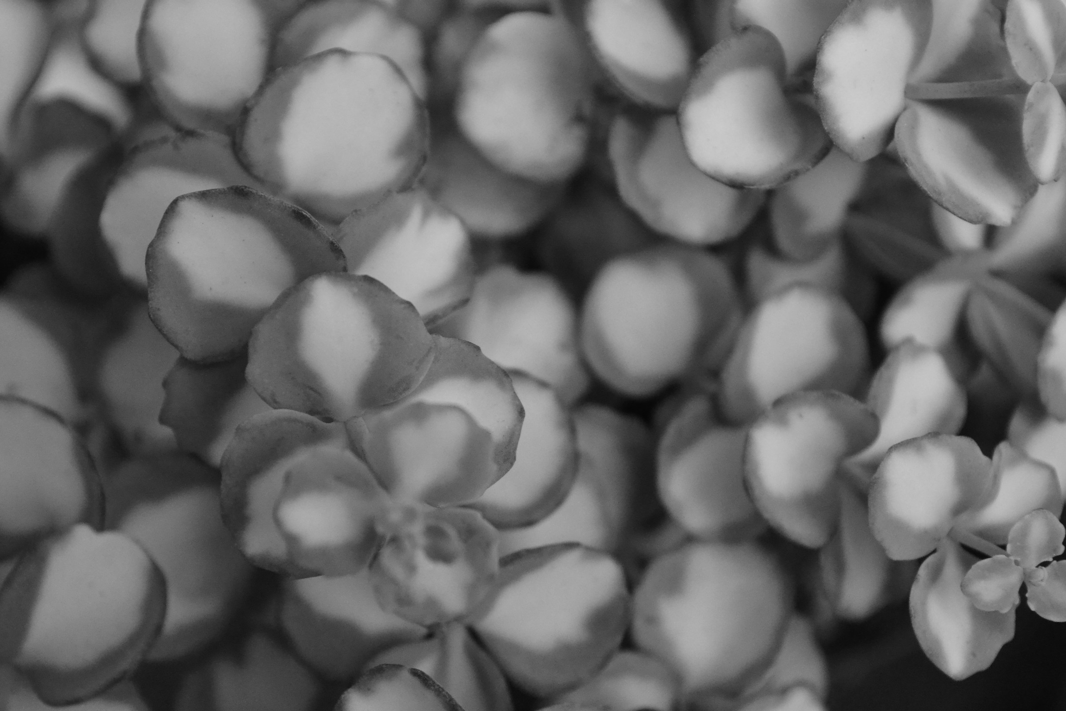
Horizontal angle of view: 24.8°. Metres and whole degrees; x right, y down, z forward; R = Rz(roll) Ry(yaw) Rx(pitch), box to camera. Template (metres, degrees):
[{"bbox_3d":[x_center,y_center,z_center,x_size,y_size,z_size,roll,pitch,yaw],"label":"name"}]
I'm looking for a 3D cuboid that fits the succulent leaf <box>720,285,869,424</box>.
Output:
[{"bbox_3d":[0.035,0.000,0.330,0.020,0.006,0.020,0,79,6],"label":"succulent leaf"}]

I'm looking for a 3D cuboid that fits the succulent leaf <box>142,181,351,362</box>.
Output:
[{"bbox_3d":[-0.034,-0.010,0.290,0.024,0.005,0.022,27,90,11],"label":"succulent leaf"}]

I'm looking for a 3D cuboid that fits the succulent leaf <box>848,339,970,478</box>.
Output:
[{"bbox_3d":[0.047,0.007,0.308,0.013,0.004,0.020,34,73,-10],"label":"succulent leaf"}]

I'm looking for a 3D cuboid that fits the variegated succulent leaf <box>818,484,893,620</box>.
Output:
[{"bbox_3d":[0.042,0.025,0.314,0.011,0.018,0.005,-16,19,-22],"label":"variegated succulent leaf"}]

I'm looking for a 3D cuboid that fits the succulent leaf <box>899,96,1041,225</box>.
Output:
[{"bbox_3d":[0.054,-0.024,0.302,0.020,0.015,0.006,49,17,-7],"label":"succulent leaf"}]

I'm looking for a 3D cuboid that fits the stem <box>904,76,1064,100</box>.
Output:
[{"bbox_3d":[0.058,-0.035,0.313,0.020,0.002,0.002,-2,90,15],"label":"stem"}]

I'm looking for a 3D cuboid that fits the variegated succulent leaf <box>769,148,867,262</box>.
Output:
[{"bbox_3d":[0.037,-0.020,0.320,0.014,0.017,0.004,28,20,10],"label":"variegated succulent leaf"}]

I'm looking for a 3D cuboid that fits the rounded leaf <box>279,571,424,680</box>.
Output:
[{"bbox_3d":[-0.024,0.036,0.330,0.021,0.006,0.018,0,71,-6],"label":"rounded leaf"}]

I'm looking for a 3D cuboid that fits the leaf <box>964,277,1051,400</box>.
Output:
[{"bbox_3d":[0.057,-0.002,0.292,0.011,0.005,0.017,-28,88,-21],"label":"leaf"}]

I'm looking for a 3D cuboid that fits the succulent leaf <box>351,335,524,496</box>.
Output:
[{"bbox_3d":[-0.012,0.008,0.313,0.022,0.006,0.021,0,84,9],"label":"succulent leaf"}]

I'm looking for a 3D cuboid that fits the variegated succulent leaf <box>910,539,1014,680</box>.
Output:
[{"bbox_3d":[0.052,0.031,0.292,0.013,0.018,0.004,-3,11,0],"label":"variegated succulent leaf"}]

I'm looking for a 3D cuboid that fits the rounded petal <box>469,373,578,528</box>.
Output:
[{"bbox_3d":[-0.004,0.012,0.303,0.022,0.020,0.005,-14,6,-14],"label":"rounded petal"}]

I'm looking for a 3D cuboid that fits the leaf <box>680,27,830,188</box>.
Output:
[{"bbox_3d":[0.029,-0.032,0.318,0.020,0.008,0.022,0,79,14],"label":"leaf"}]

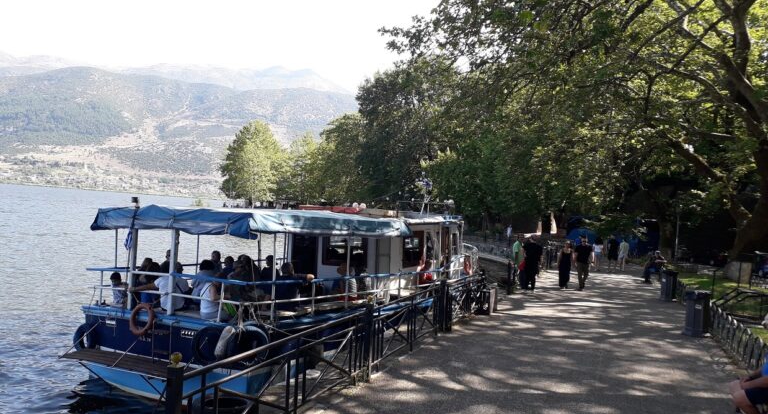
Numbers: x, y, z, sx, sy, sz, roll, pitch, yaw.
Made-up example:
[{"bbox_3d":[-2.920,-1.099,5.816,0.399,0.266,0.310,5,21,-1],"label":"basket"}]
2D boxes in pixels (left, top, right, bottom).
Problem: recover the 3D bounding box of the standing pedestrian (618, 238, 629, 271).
[{"bbox_3d":[12.621,2.529,31.500,0.500,1.730,0.380,4,0,12],"label":"standing pedestrian"}]

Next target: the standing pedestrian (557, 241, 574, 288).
[{"bbox_3d":[5.902,1.904,19.500,0.480,1.580,0.360,4,0,18],"label":"standing pedestrian"}]

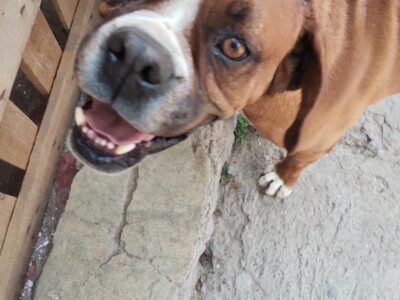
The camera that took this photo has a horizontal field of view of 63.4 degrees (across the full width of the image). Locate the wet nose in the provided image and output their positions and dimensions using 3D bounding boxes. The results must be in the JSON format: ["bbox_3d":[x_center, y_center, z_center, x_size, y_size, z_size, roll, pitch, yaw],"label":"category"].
[{"bbox_3d":[-0.046,-0.064,0.238,0.050,0.030,0.043,31,97,6],"label":"wet nose"}]

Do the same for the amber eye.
[{"bbox_3d":[0.030,-0.088,0.280,0.024,0.015,0.020,26,103,-6],"label":"amber eye"}]

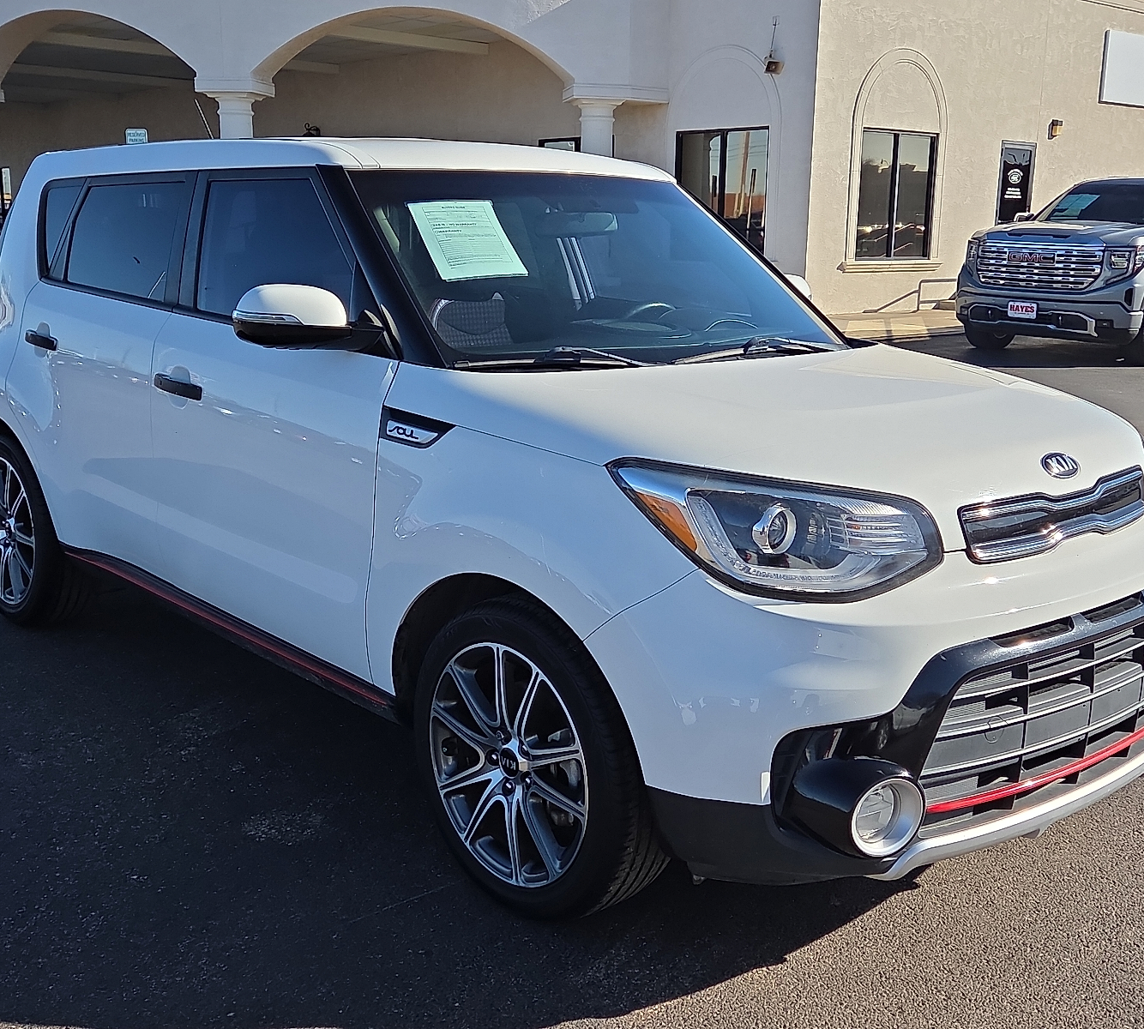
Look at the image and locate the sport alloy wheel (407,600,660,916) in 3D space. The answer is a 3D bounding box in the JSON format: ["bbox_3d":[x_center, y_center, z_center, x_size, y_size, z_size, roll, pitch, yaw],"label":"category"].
[{"bbox_3d":[-0.064,0.494,2.817,0.235,0.668,0.668,-9,16,-42],"label":"sport alloy wheel"}]

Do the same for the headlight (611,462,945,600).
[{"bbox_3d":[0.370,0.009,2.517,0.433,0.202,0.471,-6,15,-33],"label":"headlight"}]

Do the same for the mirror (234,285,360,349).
[{"bbox_3d":[-0.610,-0.435,2.941,0.250,0.150,0.165,-10,17,-43],"label":"mirror"}]

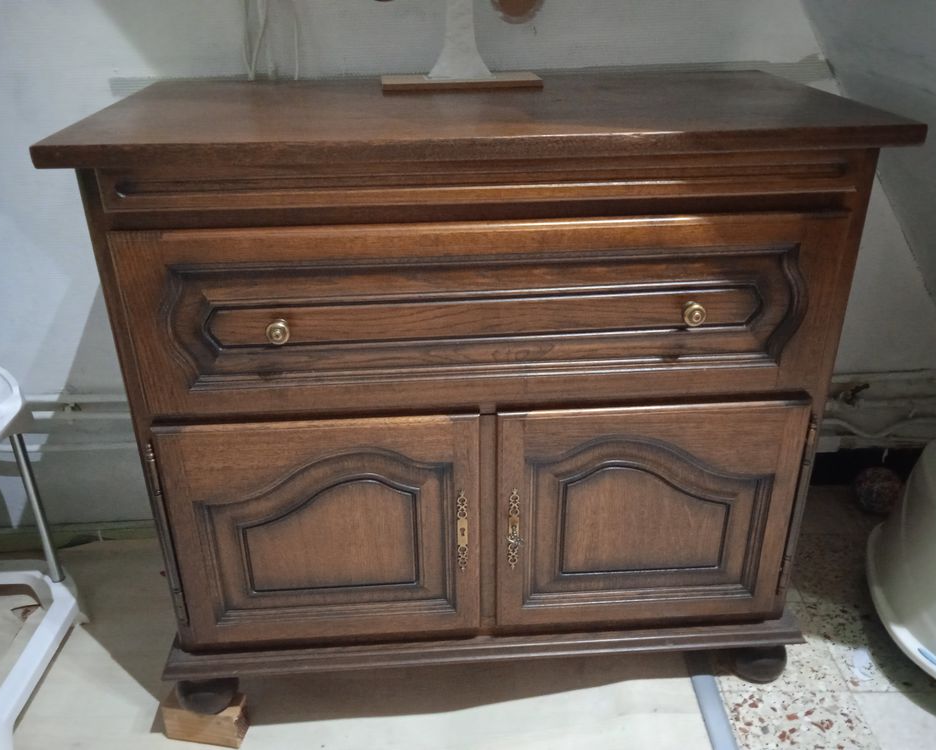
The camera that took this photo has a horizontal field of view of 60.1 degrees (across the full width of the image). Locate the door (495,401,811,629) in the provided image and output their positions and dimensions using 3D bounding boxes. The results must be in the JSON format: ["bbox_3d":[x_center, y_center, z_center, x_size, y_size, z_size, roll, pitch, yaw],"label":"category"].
[{"bbox_3d":[0.259,0.211,1.197,0.432,0.380,0.028,-2,27,-3],"label":"door"}]

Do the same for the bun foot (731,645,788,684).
[{"bbox_3d":[0.473,0.456,1.325,0.096,0.077,0.096,-2,27,-3],"label":"bun foot"}]

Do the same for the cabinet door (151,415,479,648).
[{"bbox_3d":[-0.200,0.229,1.174,0.435,0.380,0.026,-2,27,-3],"label":"cabinet door"}]

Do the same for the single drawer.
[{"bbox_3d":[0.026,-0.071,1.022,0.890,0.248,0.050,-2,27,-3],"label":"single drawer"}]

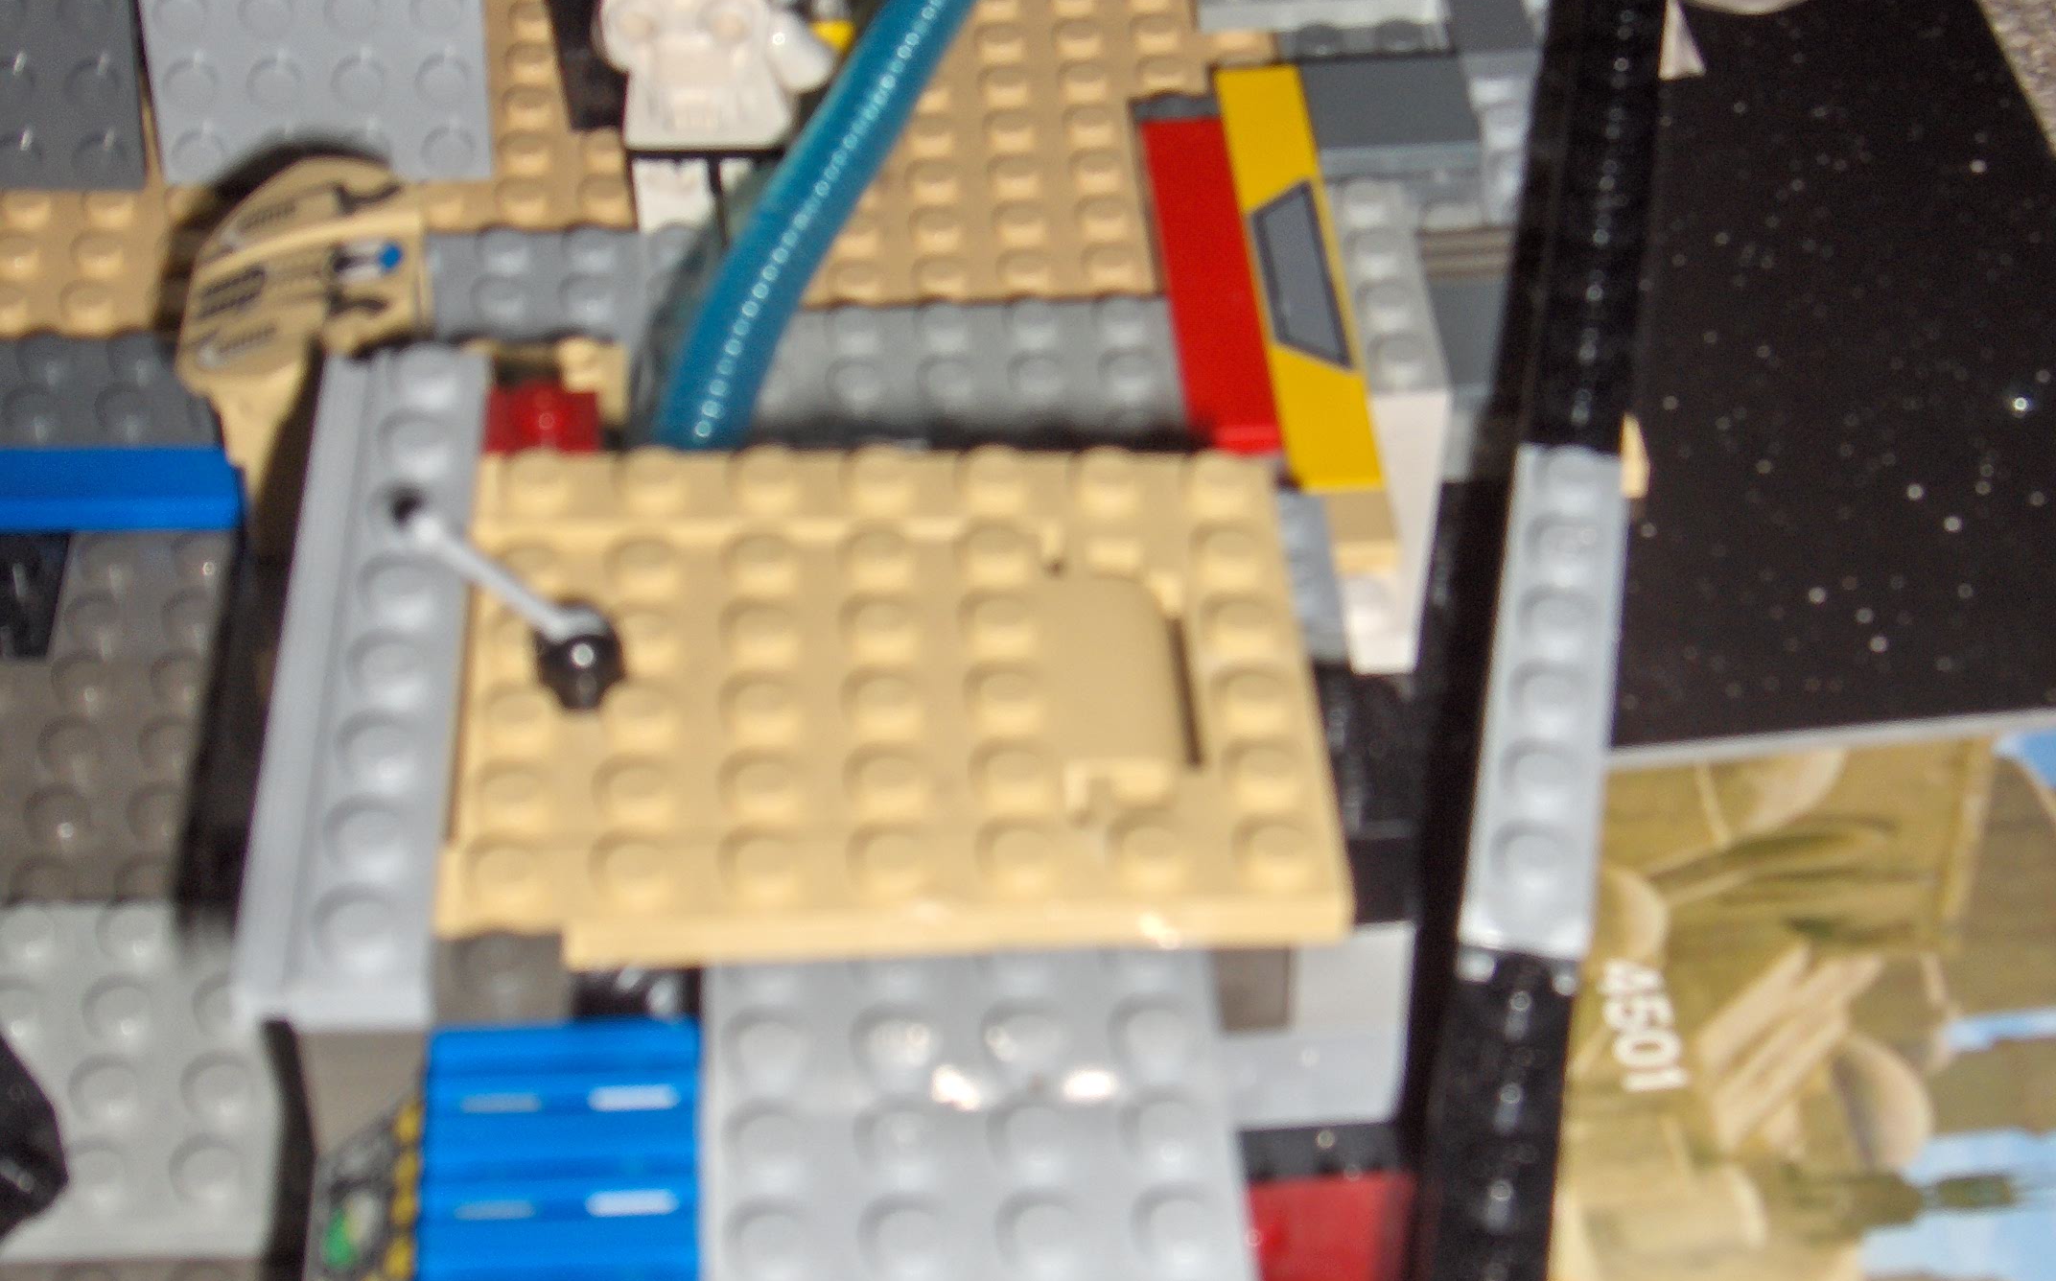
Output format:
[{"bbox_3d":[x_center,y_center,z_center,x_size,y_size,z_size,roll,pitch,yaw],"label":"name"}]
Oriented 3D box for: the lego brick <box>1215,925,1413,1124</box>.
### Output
[{"bbox_3d":[0.017,0.023,0.234,0.016,0.018,0.009,-2,38,-4],"label":"lego brick"}]

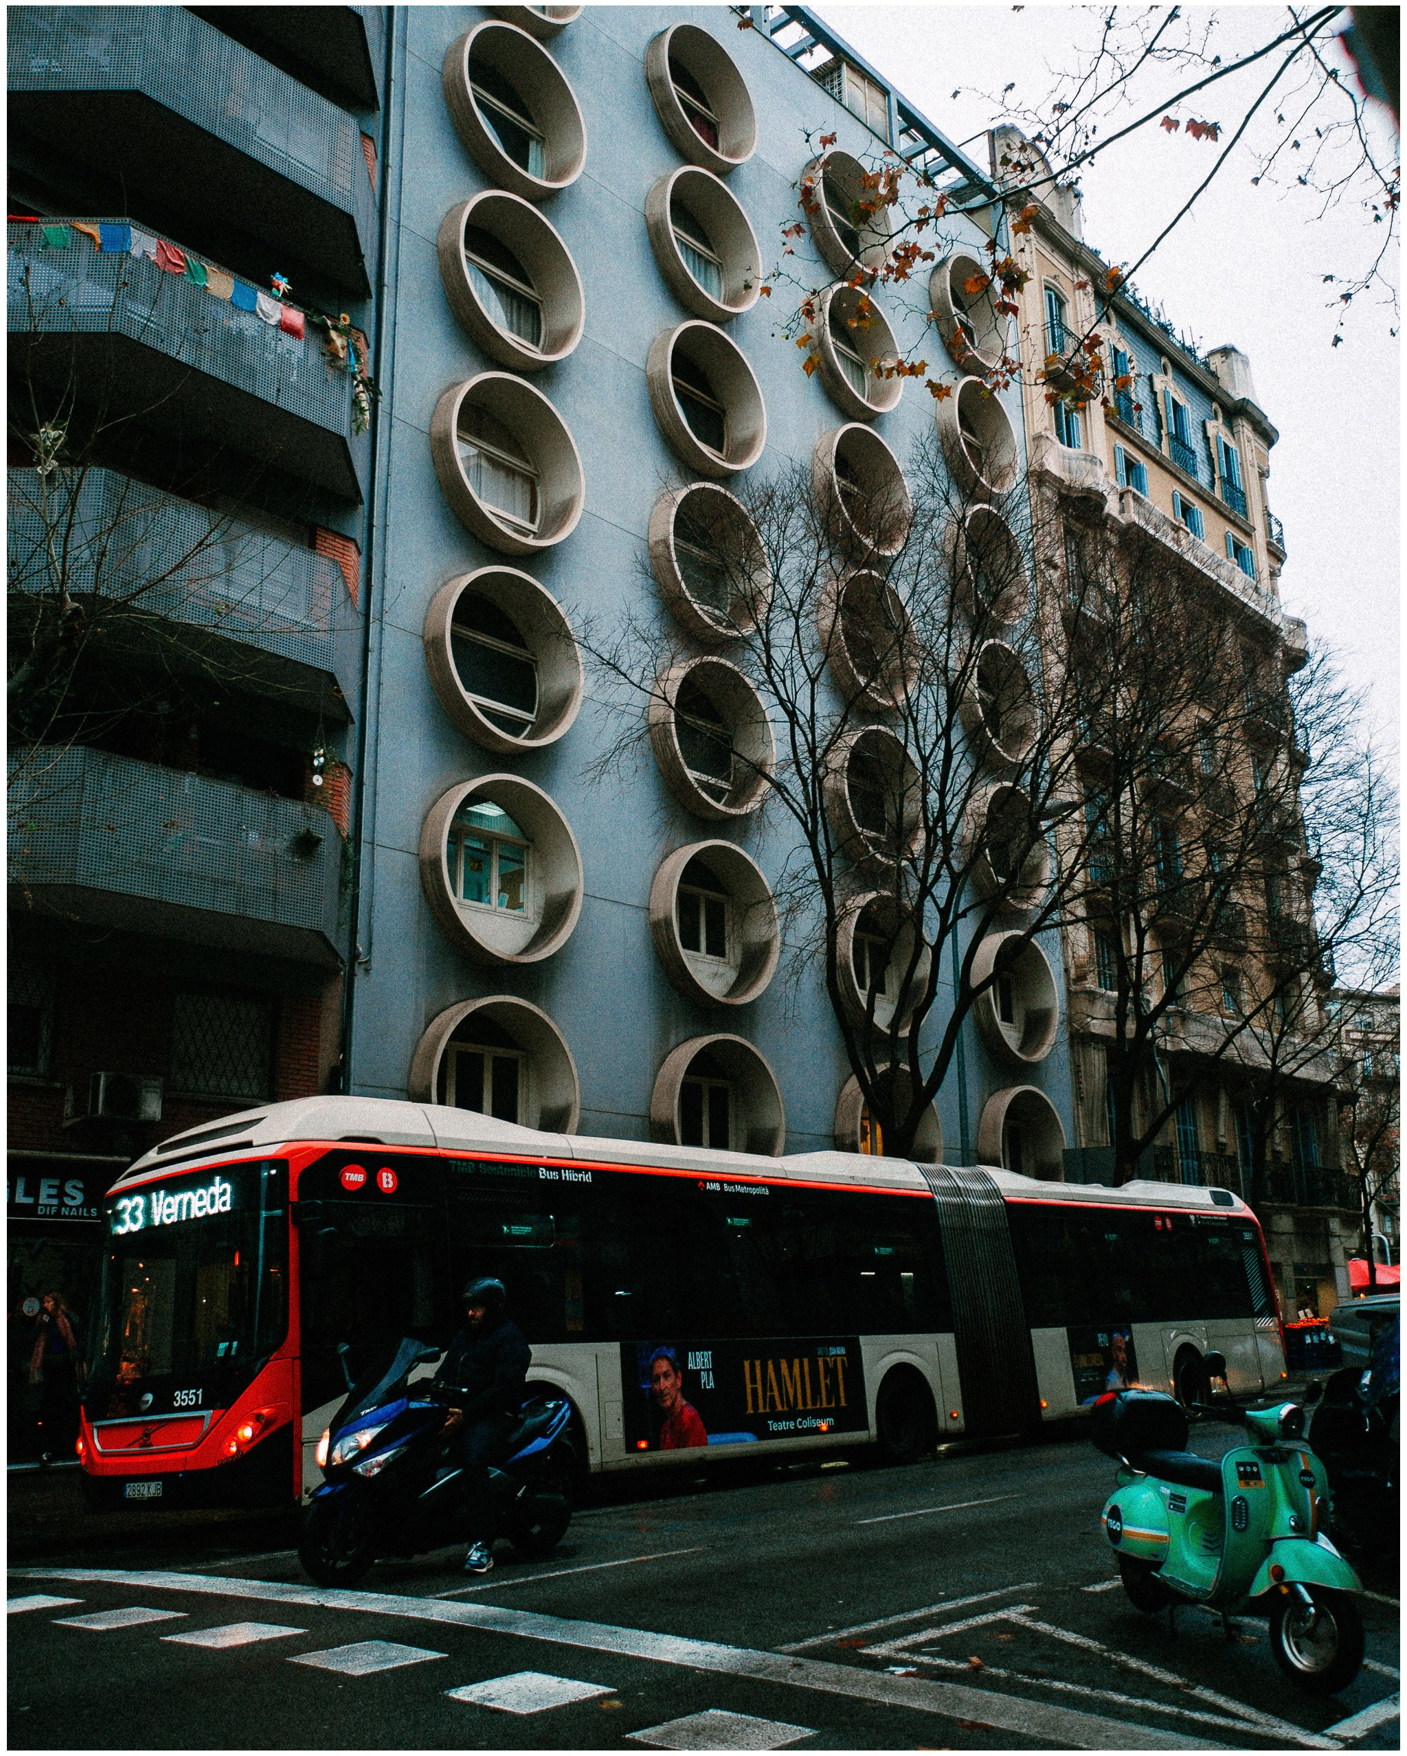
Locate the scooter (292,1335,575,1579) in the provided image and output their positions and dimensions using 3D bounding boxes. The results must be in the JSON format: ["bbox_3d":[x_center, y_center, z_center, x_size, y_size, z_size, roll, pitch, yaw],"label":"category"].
[{"bbox_3d":[-1.637,3.649,10.042,0.780,1.430,2.200,-15,-21,40],"label":"scooter"}]

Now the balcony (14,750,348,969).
[{"bbox_3d":[-5.789,-0.243,17.316,1.250,1.471,5.230,-15,-21,40],"label":"balcony"}]

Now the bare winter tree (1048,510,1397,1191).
[{"bbox_3d":[9.978,0.985,30.945,7.600,17.000,9.000,-15,-21,40],"label":"bare winter tree"}]

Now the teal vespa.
[{"bbox_3d":[2.221,2.739,6.731,0.680,1.150,1.820,3,-15,-14],"label":"teal vespa"}]

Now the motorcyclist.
[{"bbox_3d":[-1.419,3.429,9.898,0.620,1.690,0.760,-12,-18,35],"label":"motorcyclist"}]

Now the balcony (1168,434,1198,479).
[{"bbox_3d":[13.016,-11.465,42.674,0.300,0.880,1.631,-14,-19,40],"label":"balcony"}]

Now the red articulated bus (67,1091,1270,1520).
[{"bbox_3d":[1.973,5.019,18.564,2.550,3.250,18.100,-14,-21,40],"label":"red articulated bus"}]

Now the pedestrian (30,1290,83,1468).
[{"bbox_3d":[-6.695,5.182,16.214,0.520,1.670,0.380,-10,-18,26],"label":"pedestrian"}]

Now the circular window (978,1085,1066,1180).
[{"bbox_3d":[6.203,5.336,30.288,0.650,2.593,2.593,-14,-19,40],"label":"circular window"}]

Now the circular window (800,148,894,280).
[{"bbox_3d":[2.983,-13.663,32.150,0.470,2.550,2.550,-15,-21,40],"label":"circular window"}]

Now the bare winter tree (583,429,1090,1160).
[{"bbox_3d":[2.586,0.031,24.036,7.000,15.600,9.200,-15,-21,40],"label":"bare winter tree"}]

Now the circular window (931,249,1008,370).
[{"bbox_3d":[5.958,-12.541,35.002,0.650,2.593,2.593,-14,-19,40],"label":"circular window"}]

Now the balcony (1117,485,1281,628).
[{"bbox_3d":[13.101,-8.376,41.793,0.800,1.100,9.600,-15,-21,40],"label":"balcony"}]

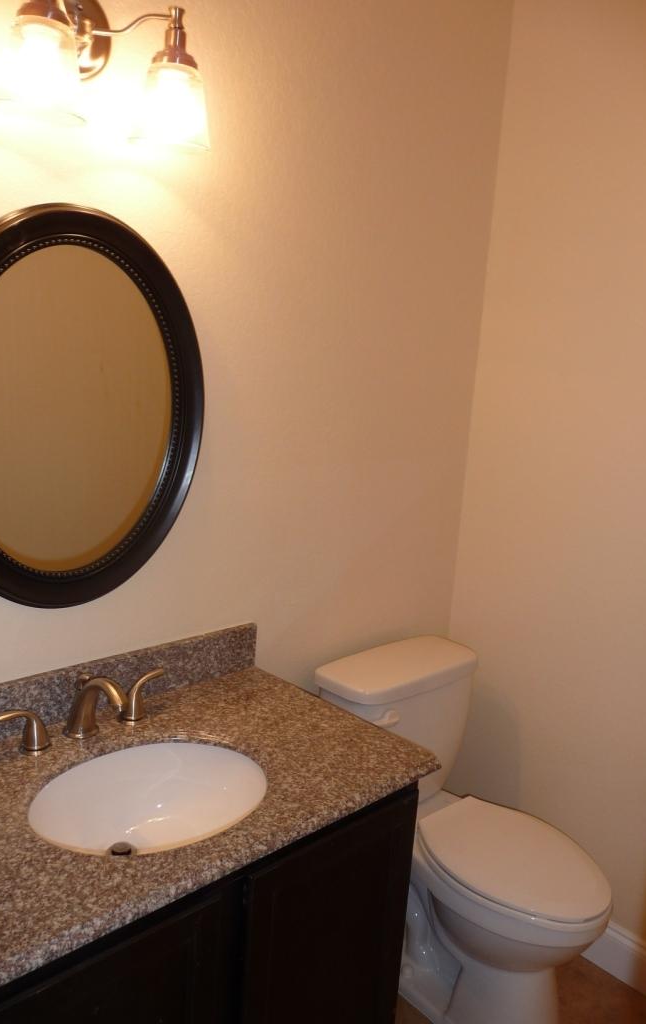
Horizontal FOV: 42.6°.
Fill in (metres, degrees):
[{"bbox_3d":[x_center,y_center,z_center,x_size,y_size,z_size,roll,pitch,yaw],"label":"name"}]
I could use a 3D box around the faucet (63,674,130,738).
[{"bbox_3d":[-0.414,0.369,1.540,0.062,0.132,0.180,-7,16,-44],"label":"faucet"}]

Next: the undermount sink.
[{"bbox_3d":[-0.298,0.574,1.452,0.450,0.177,0.385,-7,16,-44],"label":"undermount sink"}]

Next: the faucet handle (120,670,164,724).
[{"bbox_3d":[-0.357,0.365,1.646,0.099,0.092,0.052,-7,16,-43],"label":"faucet handle"}]

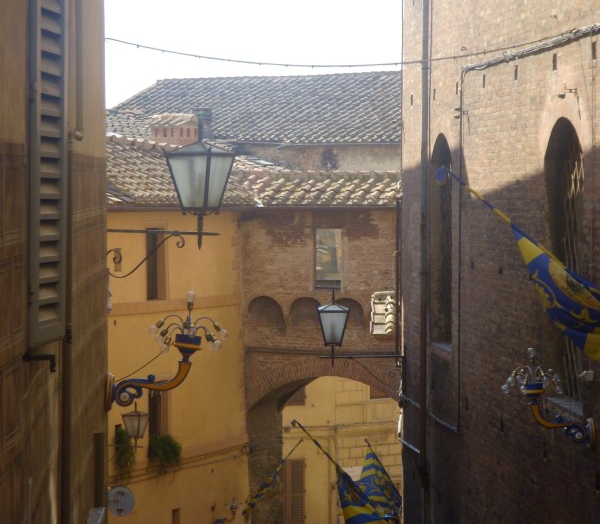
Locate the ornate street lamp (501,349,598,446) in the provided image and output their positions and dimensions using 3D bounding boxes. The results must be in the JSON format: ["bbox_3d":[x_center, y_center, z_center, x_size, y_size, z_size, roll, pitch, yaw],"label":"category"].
[{"bbox_3d":[2.113,1.159,20.400,0.810,0.860,0.530,0,2,-4],"label":"ornate street lamp"}]

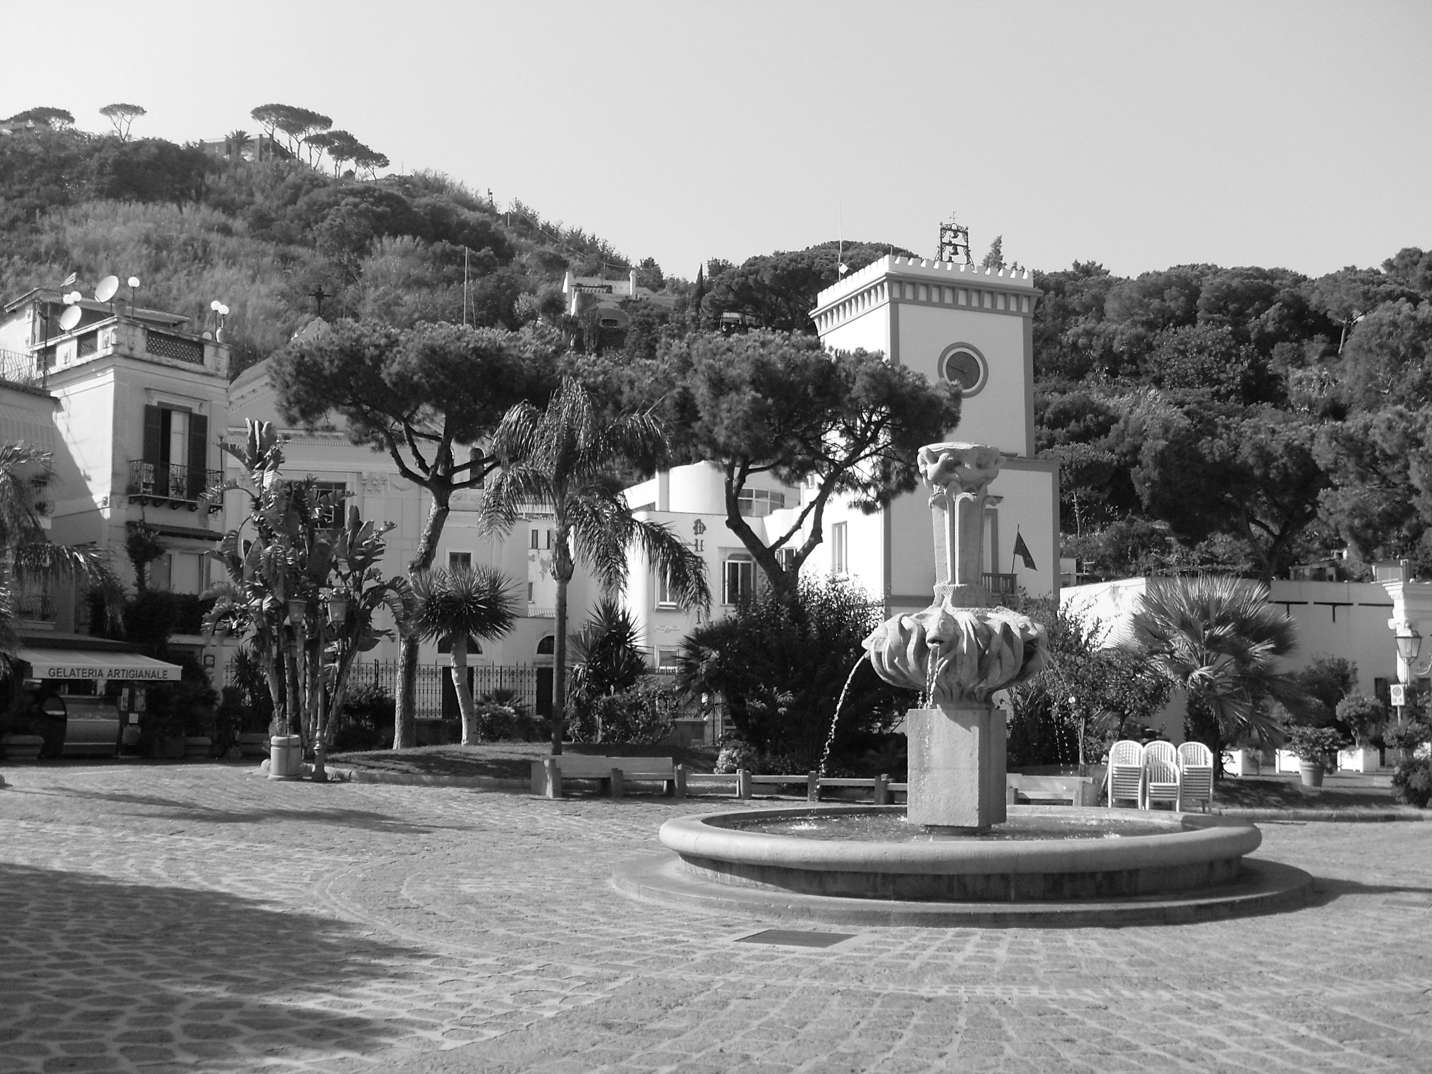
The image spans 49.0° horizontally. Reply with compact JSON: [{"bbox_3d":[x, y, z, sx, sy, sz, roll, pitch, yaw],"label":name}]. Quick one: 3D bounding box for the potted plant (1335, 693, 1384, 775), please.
[{"bbox_3d":[14.196,4.329,34.726,1.100,1.750,1.050,0,-6,0],"label":"potted plant"}]

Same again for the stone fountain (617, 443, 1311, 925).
[{"bbox_3d":[2.362,1.194,15.573,6.550,4.400,6.550,-1,-7,9],"label":"stone fountain"}]

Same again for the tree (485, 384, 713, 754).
[{"bbox_3d":[-2.504,0.802,35.133,4.900,8.500,4.800,0,-6,0],"label":"tree"}]

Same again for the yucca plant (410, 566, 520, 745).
[{"bbox_3d":[-6.157,2.969,38.916,2.600,4.450,2.600,0,-6,0],"label":"yucca plant"}]

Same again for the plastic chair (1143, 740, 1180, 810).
[{"bbox_3d":[6.413,3.542,22.642,0.540,1.280,0.720,-2,-7,11],"label":"plastic chair"}]

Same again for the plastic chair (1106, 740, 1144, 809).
[{"bbox_3d":[5.975,3.588,22.939,0.560,1.260,0.680,-2,-7,11],"label":"plastic chair"}]

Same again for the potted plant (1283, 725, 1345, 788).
[{"bbox_3d":[10.771,3.950,28.330,1.070,1.130,1.050,0,-6,0],"label":"potted plant"}]

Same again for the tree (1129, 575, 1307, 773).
[{"bbox_3d":[9.431,2.653,29.886,3.300,3.850,3.300,0,-6,0],"label":"tree"}]

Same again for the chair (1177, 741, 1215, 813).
[{"bbox_3d":[6.935,3.566,22.740,0.560,1.250,0.680,-1,-7,10],"label":"chair"}]

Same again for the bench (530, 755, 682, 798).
[{"bbox_3d":[-2.205,4.857,31.857,2.950,0.860,0.700,0,-6,-2],"label":"bench"}]

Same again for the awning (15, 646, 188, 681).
[{"bbox_3d":[-14.845,3.083,37.902,3.450,0.780,2.000,5,-8,-38],"label":"awning"}]

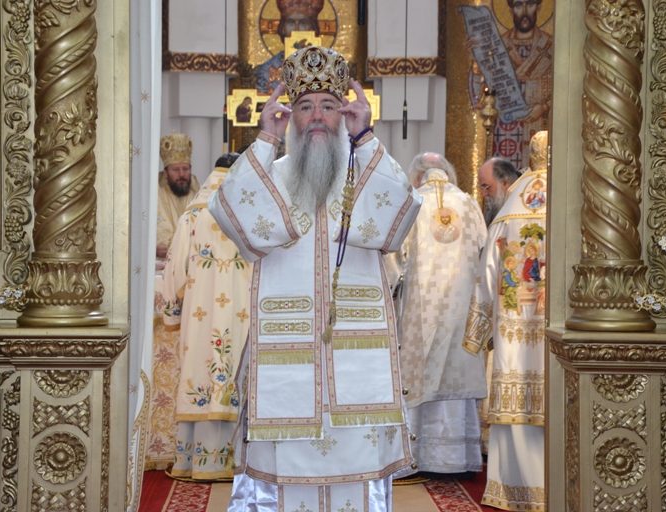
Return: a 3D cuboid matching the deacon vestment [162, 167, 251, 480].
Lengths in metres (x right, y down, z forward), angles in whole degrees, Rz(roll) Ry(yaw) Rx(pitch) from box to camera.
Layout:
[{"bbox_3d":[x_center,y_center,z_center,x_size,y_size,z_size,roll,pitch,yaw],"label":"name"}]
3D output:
[{"bbox_3d":[-0.585,0.342,8.500,0.600,1.599,0.460,1,0,6],"label":"deacon vestment"}]

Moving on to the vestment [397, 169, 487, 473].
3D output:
[{"bbox_3d":[0.559,0.306,8.500,0.580,1.670,0.480,1,0,-9],"label":"vestment"}]

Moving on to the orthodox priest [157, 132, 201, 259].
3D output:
[{"bbox_3d":[-0.966,0.187,10.200,0.600,1.900,0.480,1,0,-16],"label":"orthodox priest"}]

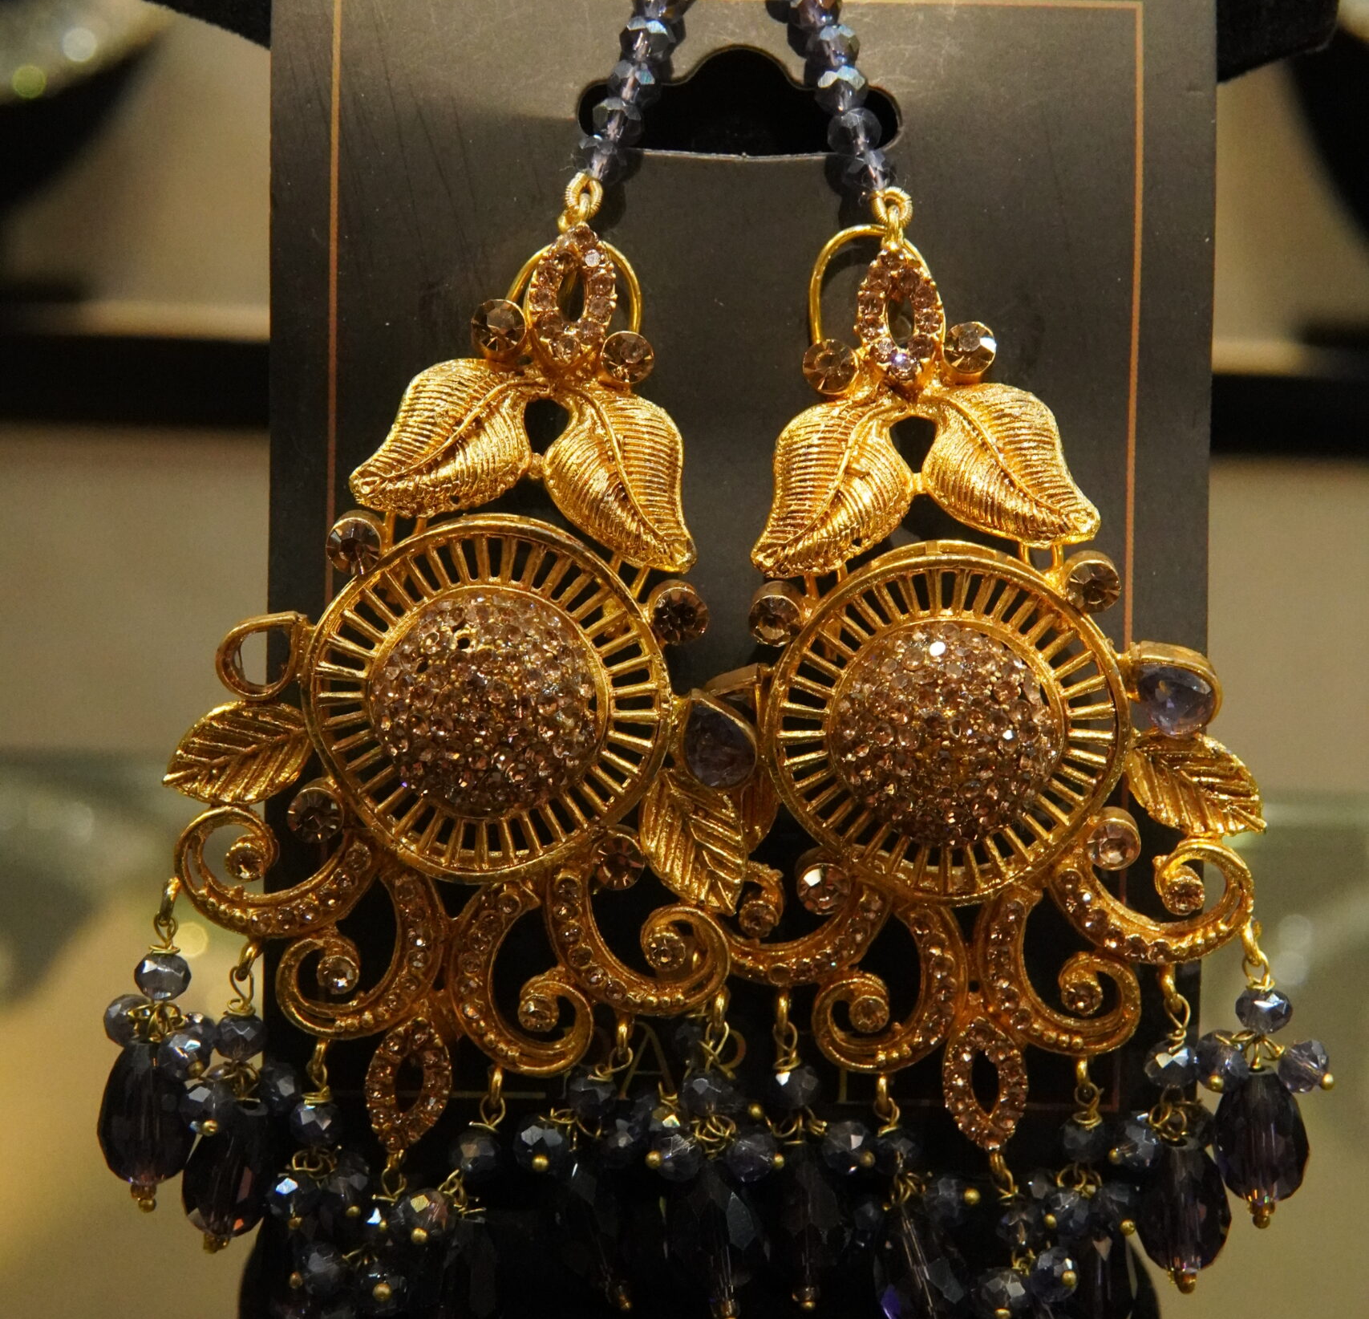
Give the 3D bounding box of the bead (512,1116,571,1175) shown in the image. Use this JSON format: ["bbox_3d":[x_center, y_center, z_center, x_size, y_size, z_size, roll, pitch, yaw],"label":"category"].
[{"bbox_3d":[-0.014,0.048,0.253,0.005,0.005,0.005,18,53,0],"label":"bead"}]

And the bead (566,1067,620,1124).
[{"bbox_3d":[-0.009,0.044,0.257,0.005,0.005,0.005,6,6,0],"label":"bead"}]

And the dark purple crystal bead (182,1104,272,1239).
[{"bbox_3d":[-0.046,0.051,0.259,0.009,0.014,0.009,6,9,0],"label":"dark purple crystal bead"}]

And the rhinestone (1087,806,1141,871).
[{"bbox_3d":[0.043,0.018,0.258,0.005,0.005,0.003,1,19,3],"label":"rhinestone"}]

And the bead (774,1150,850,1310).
[{"bbox_3d":[0.013,0.057,0.255,0.009,0.015,0.009,-2,-6,0],"label":"bead"}]

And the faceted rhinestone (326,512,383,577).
[{"bbox_3d":[-0.031,-0.011,0.236,0.005,0.005,0.004,1,11,-1],"label":"faceted rhinestone"}]

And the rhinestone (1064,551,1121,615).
[{"bbox_3d":[0.040,-0.007,0.249,0.005,0.005,0.004,4,17,5],"label":"rhinestone"}]

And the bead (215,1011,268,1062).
[{"bbox_3d":[-0.045,0.038,0.260,0.005,0.004,0.005,1,12,0],"label":"bead"}]

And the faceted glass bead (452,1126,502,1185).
[{"bbox_3d":[-0.021,0.049,0.255,0.005,0.005,0.005,15,-3,0],"label":"faceted glass bead"}]

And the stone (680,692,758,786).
[{"bbox_3d":[0.003,0.008,0.236,0.007,0.009,0.004,-19,11,3],"label":"stone"}]

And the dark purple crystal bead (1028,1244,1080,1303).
[{"bbox_3d":[0.036,0.059,0.248,0.006,0.006,0.005,0,9,-30],"label":"dark purple crystal bead"}]

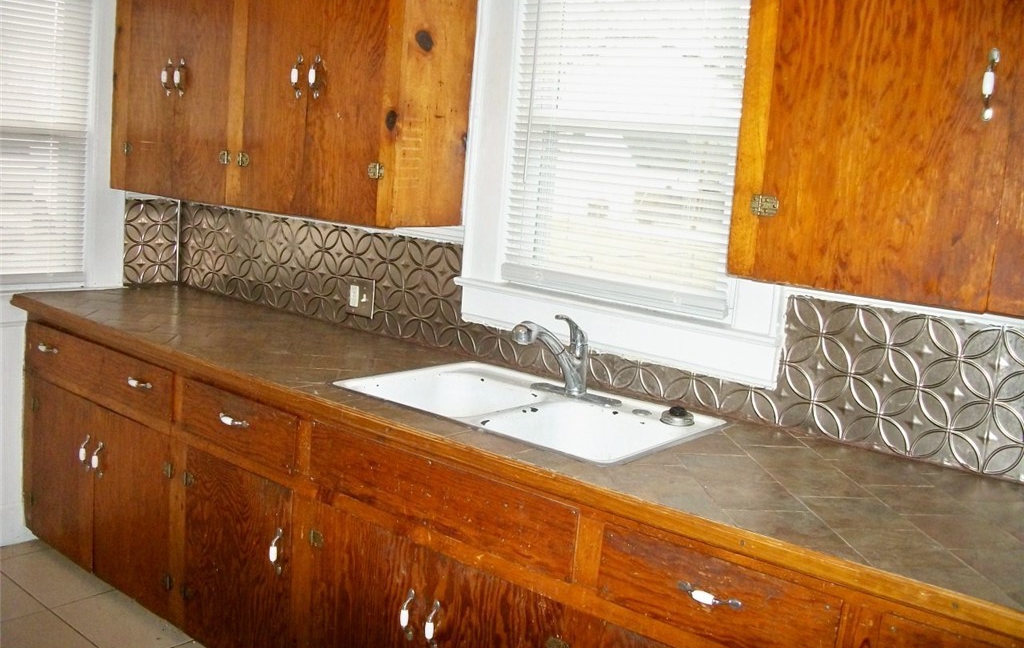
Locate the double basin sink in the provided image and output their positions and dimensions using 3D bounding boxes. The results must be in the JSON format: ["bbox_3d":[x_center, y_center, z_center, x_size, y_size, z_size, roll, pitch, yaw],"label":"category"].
[{"bbox_3d":[0.027,0.285,2.388,0.820,0.185,0.555,12,12,36],"label":"double basin sink"}]

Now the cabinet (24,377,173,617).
[{"bbox_3d":[-1.166,0.506,3.266,0.875,0.580,0.580,12,12,36],"label":"cabinet"}]

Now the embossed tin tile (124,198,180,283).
[{"bbox_3d":[-1.354,-0.307,3.575,0.010,0.316,0.234,12,12,36],"label":"embossed tin tile"}]

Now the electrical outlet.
[{"bbox_3d":[-0.494,-0.087,3.073,0.117,0.119,0.012,12,12,36],"label":"electrical outlet"}]

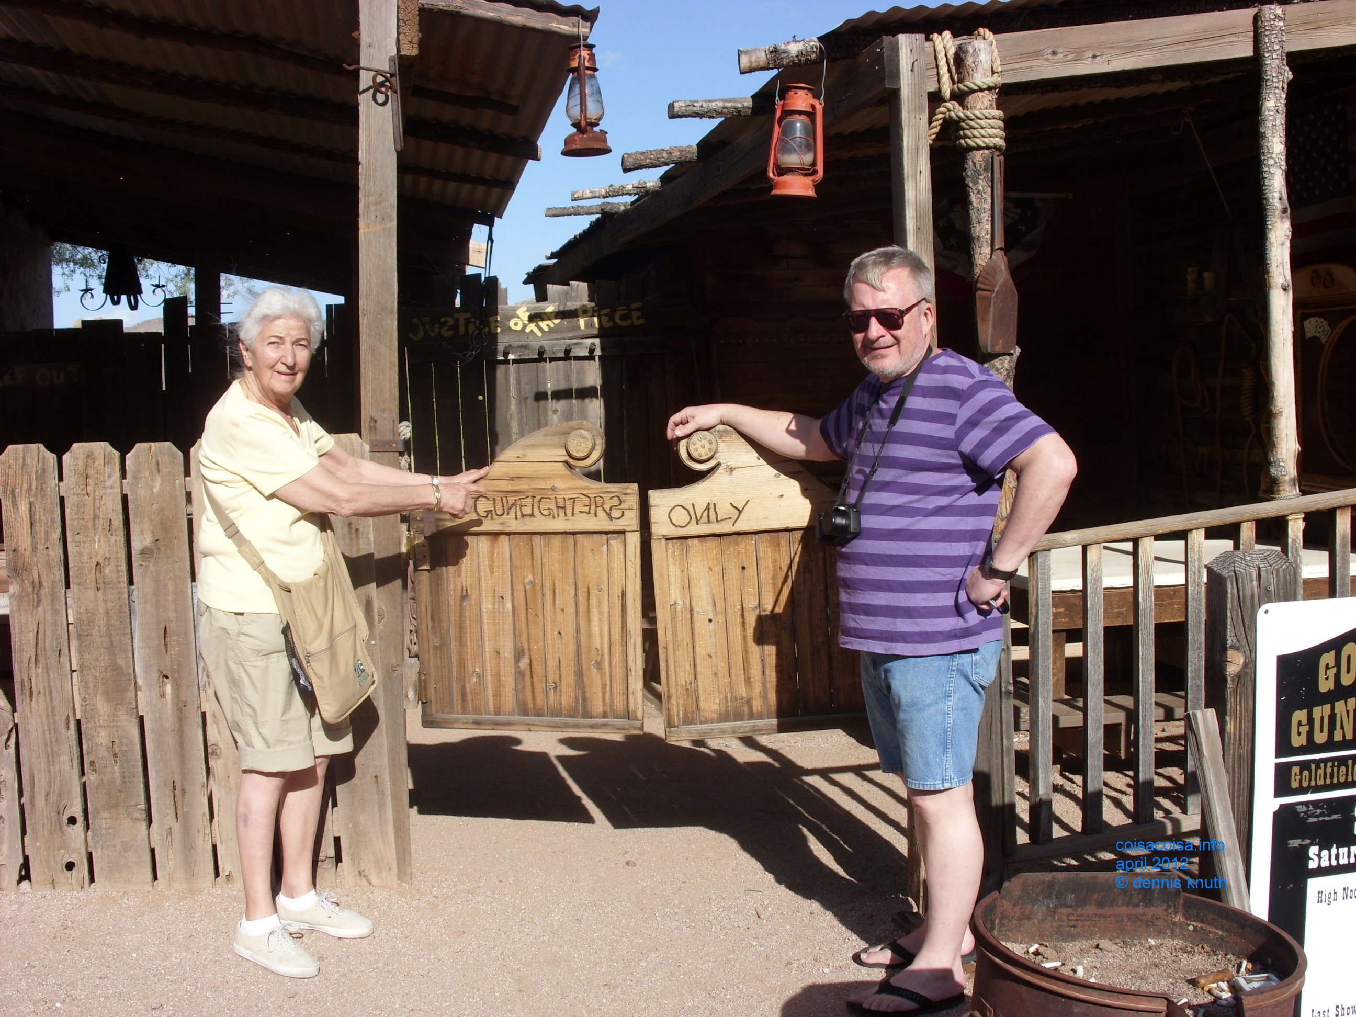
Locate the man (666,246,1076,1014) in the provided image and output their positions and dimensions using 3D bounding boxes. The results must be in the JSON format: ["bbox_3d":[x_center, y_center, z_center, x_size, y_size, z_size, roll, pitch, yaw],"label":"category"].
[{"bbox_3d":[0.463,0.260,3.490,0.550,1.700,0.790,-6,8,-34],"label":"man"}]

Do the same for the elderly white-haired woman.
[{"bbox_3d":[-0.854,0.293,3.730,0.470,1.630,0.640,2,7,33],"label":"elderly white-haired woman"}]

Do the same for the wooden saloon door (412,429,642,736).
[{"bbox_3d":[-0.400,0.183,4.060,0.610,0.850,0.060,1,6,10],"label":"wooden saloon door"}]

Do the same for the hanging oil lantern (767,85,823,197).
[{"bbox_3d":[0.298,-0.925,3.750,0.140,0.280,0.120,3,6,0],"label":"hanging oil lantern"}]

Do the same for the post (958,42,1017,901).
[{"bbox_3d":[0.771,-0.088,3.690,0.125,2.160,0.115,-3,6,0],"label":"post"}]

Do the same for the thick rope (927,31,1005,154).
[{"bbox_3d":[0.689,-0.999,3.550,0.180,0.285,0.145,-2,6,0],"label":"thick rope"}]

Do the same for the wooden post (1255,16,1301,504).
[{"bbox_3d":[1.540,-0.657,3.820,0.090,1.290,0.090,-4,6,-6],"label":"wooden post"}]

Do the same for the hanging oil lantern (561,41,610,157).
[{"bbox_3d":[-0.240,-1.065,3.880,0.125,0.285,0.145,-2,6,0],"label":"hanging oil lantern"}]

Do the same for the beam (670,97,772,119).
[{"bbox_3d":[0.134,-1.253,4.650,0.350,0.065,0.065,-2,6,-7],"label":"beam"}]

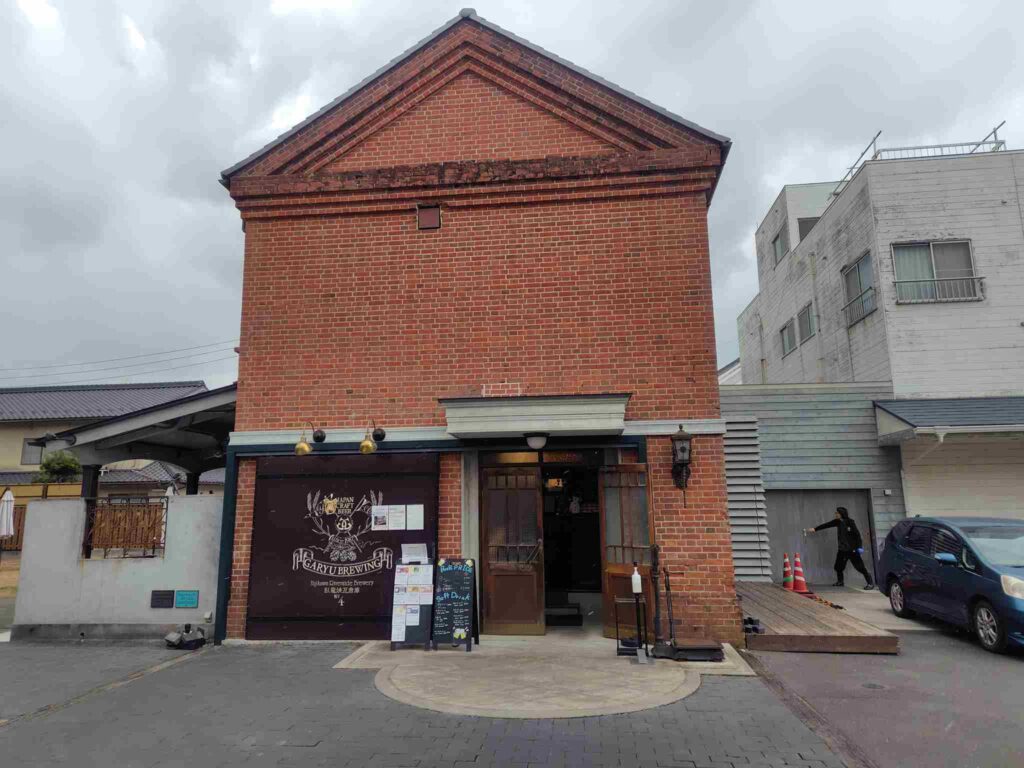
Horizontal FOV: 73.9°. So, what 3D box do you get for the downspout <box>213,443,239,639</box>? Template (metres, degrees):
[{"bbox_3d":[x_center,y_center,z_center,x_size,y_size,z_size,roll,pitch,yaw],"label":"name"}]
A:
[{"bbox_3d":[-3.545,1.987,8.458,0.110,2.340,0.110,-2,-10,6],"label":"downspout"}]

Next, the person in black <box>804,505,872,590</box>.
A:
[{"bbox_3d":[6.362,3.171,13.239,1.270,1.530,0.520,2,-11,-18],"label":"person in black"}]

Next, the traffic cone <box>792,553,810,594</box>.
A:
[{"bbox_3d":[5.310,3.492,12.563,0.340,0.700,0.340,-2,-10,6],"label":"traffic cone"}]

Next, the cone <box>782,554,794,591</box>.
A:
[{"bbox_3d":[5.234,3.561,12.913,0.340,0.700,0.340,-2,-10,6],"label":"cone"}]

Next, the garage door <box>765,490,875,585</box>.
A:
[{"bbox_3d":[6.027,3.105,13.722,2.300,1.870,0.080,-1,-10,3],"label":"garage door"}]

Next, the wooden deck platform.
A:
[{"bbox_3d":[3.777,3.349,10.108,1.590,0.180,5.200,-2,-10,7],"label":"wooden deck platform"}]

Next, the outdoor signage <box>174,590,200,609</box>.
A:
[{"bbox_3d":[-3.957,2.632,8.300,0.295,0.210,0.020,-2,-10,6],"label":"outdoor signage"}]

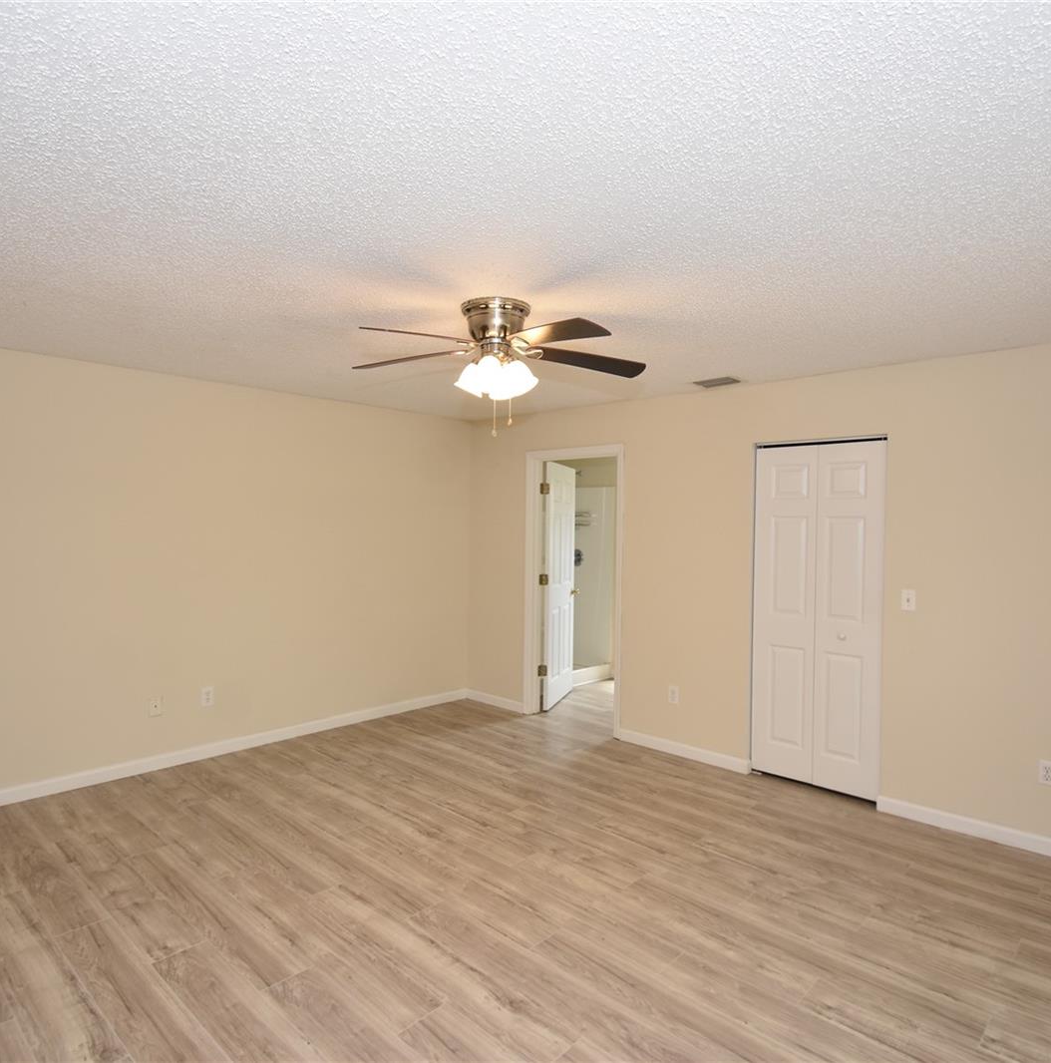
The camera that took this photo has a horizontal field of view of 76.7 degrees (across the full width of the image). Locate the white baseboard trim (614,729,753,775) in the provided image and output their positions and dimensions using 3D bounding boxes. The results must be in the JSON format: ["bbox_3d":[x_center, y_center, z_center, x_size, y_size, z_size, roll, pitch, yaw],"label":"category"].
[{"bbox_3d":[1.038,1.467,4.461,0.948,0.085,0.015,1,1,41],"label":"white baseboard trim"}]

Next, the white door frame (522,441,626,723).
[{"bbox_3d":[0.389,0.432,5.119,0.926,2.122,0.140,1,1,41],"label":"white door frame"}]

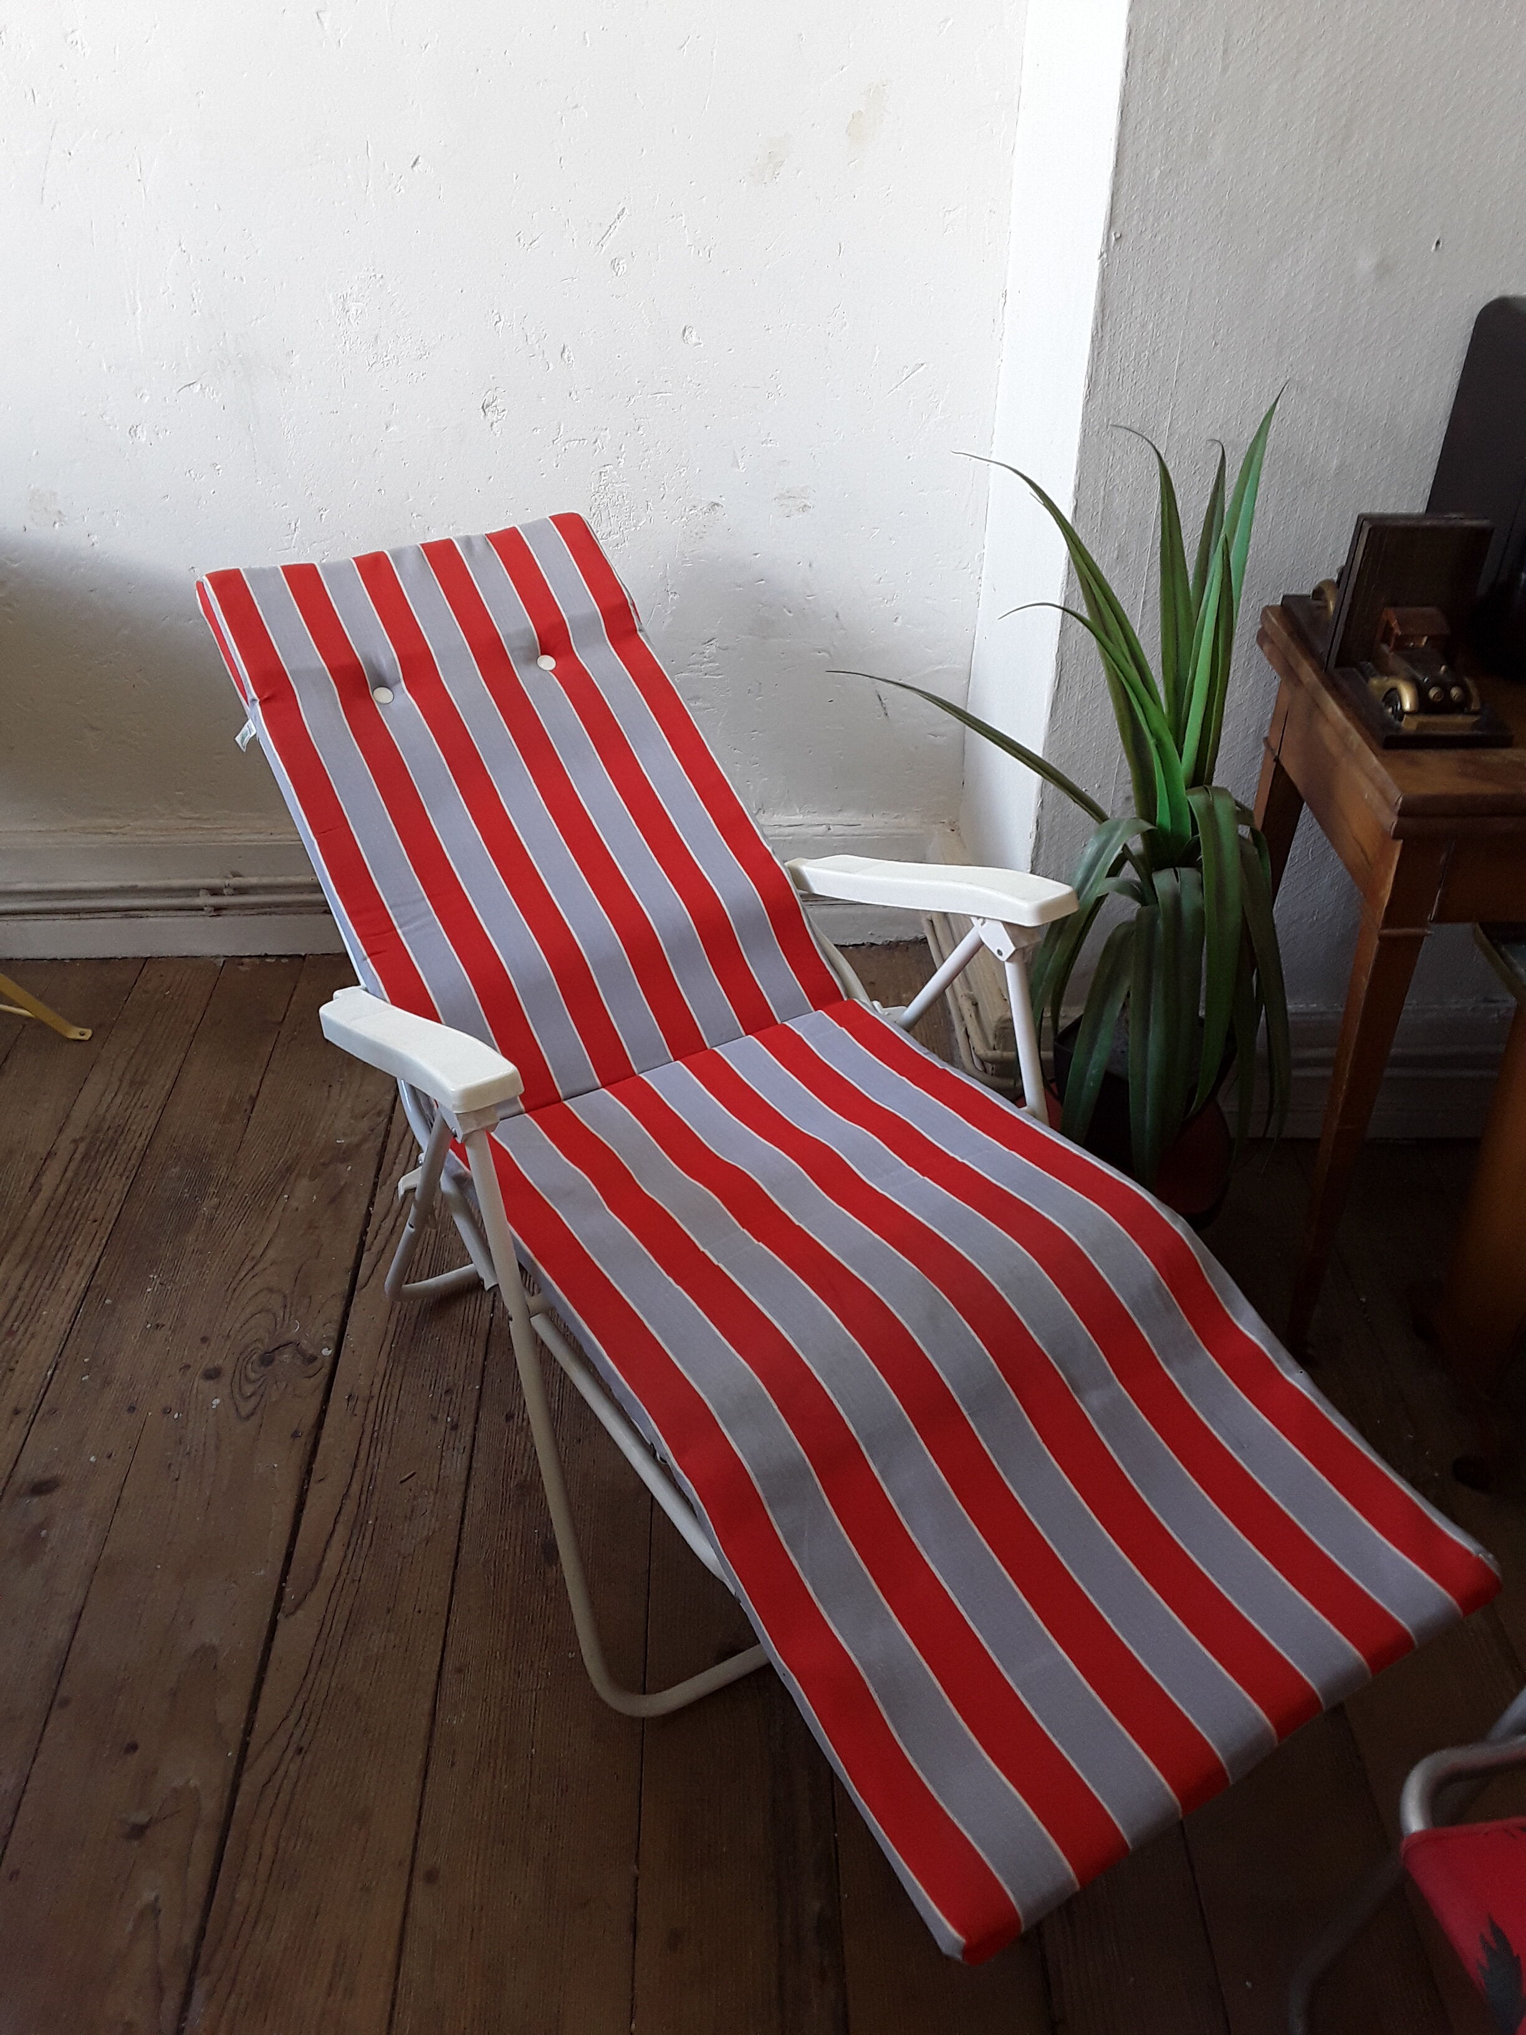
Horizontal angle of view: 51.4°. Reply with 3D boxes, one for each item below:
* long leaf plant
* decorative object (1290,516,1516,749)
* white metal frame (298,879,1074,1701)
[{"bbox_3d":[0.347,-0.124,1.671,0.510,1.000,0.400,-1,38,-1],"label":"long leaf plant"},{"bbox_3d":[0.598,-0.392,1.471,0.118,0.158,0.303,-1,38,-1],"label":"decorative object"},{"bbox_3d":[-0.030,0.163,1.599,0.600,0.660,0.650,-18,42,-21],"label":"white metal frame"}]

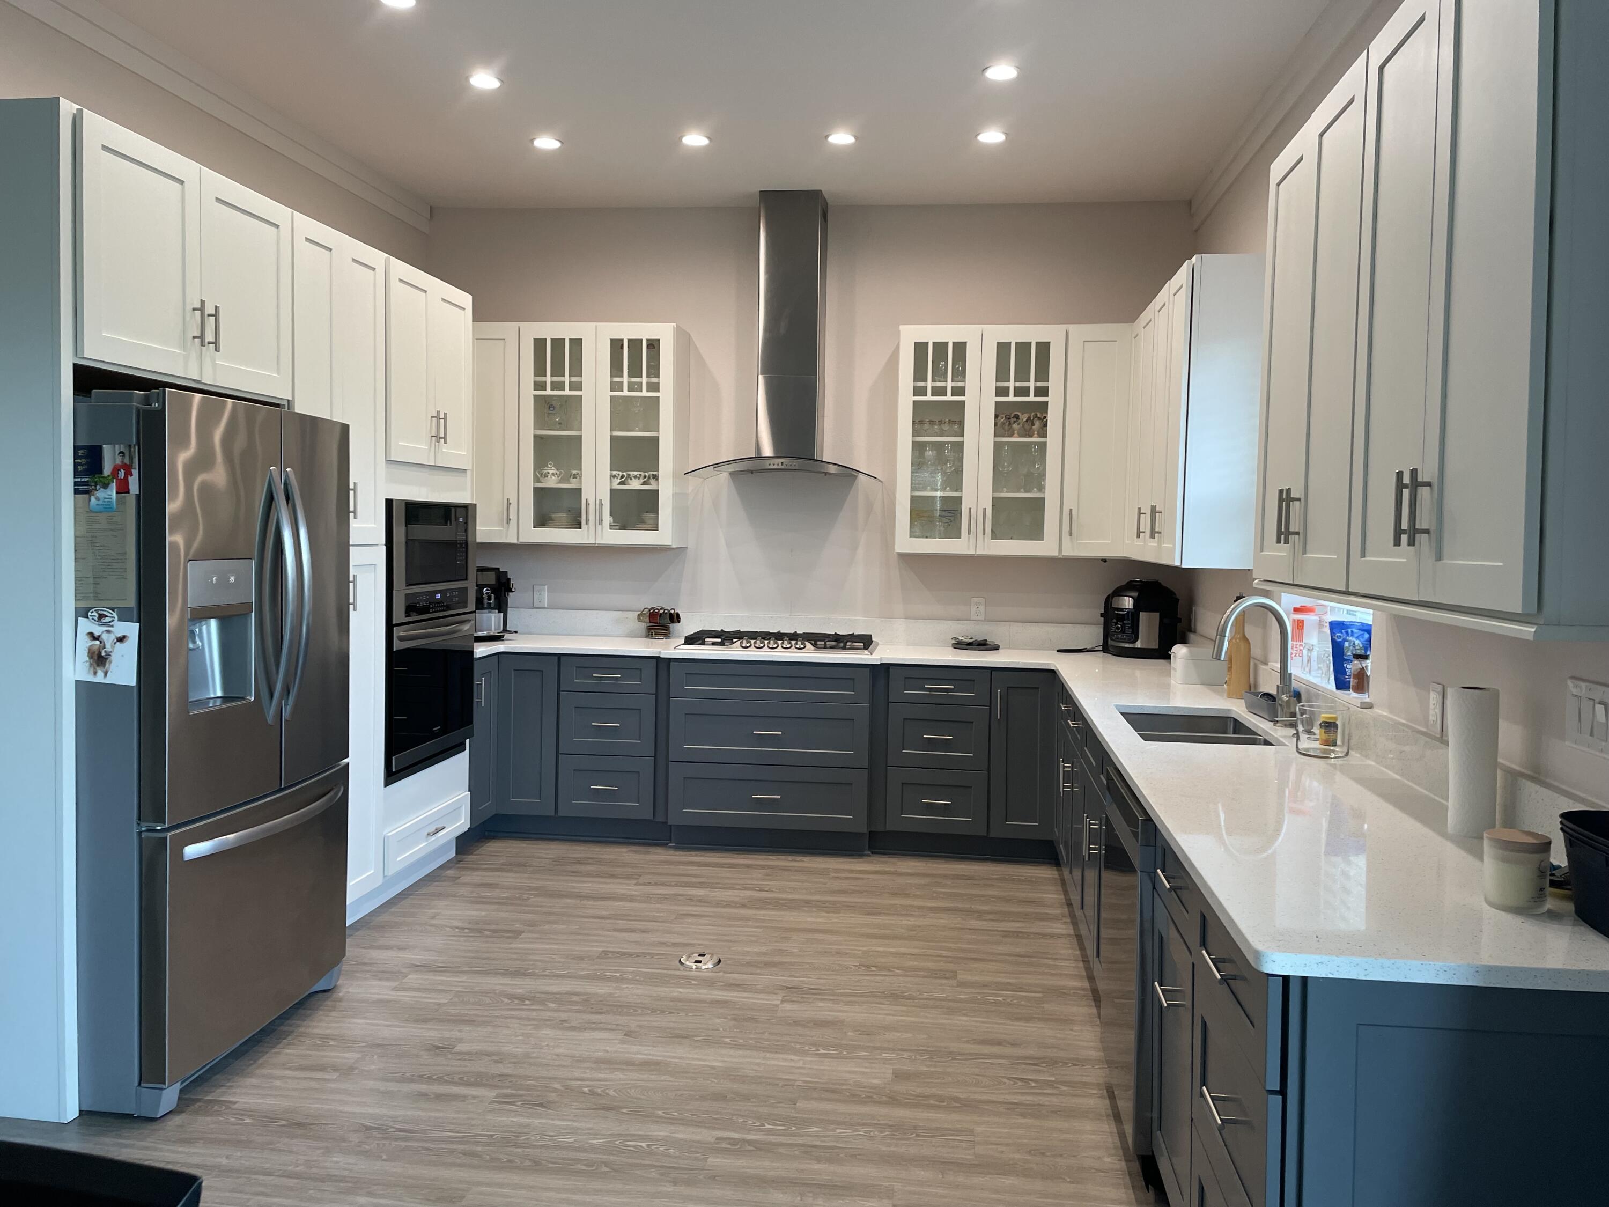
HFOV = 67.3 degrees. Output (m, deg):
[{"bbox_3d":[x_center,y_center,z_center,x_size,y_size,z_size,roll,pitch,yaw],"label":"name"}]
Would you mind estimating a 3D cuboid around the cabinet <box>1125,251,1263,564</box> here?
[{"bbox_3d":[1.566,-0.698,4.851,0.320,1.069,1.330,2,3,7],"label":"cabinet"}]

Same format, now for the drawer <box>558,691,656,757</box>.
[{"bbox_3d":[-0.883,0.547,5.836,0.451,0.293,0.500,2,3,7],"label":"drawer"}]

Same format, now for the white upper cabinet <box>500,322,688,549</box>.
[{"bbox_3d":[-0.987,-0.820,6.001,0.774,1.060,0.325,2,3,7],"label":"white upper cabinet"}]

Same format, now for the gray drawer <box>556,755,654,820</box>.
[{"bbox_3d":[-0.887,0.840,5.850,0.453,0.285,0.540,1,3,7],"label":"gray drawer"}]

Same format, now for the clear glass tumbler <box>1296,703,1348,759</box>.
[{"bbox_3d":[1.364,0.335,3.181,0.125,0.126,0.125,1,3,7],"label":"clear glass tumbler"}]

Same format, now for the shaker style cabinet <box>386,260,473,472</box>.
[{"bbox_3d":[-1.795,-0.929,4.859,0.627,0.736,0.771,2,3,7],"label":"shaker style cabinet"}]

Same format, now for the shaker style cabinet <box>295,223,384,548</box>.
[{"bbox_3d":[-1.885,-0.730,4.155,0.640,1.055,0.608,1,3,7],"label":"shaker style cabinet"}]

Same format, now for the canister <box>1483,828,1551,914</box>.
[{"bbox_3d":[1.111,0.416,1.881,0.087,0.111,0.087,1,3,7],"label":"canister"}]

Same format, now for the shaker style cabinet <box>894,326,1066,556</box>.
[{"bbox_3d":[0.837,-0.767,5.774,0.760,1.060,0.325,2,3,7],"label":"shaker style cabinet"}]

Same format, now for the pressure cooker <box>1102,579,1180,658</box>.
[{"bbox_3d":[1.580,0.069,5.698,0.360,0.360,0.340,4,5,44],"label":"pressure cooker"}]

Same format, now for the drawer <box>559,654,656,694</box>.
[{"bbox_3d":[-0.875,0.319,5.818,0.451,0.159,0.540,1,3,7],"label":"drawer"}]

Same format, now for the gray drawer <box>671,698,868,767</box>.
[{"bbox_3d":[-0.132,0.572,5.688,0.906,0.293,0.500,2,3,7],"label":"gray drawer"}]

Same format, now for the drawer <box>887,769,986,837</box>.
[{"bbox_3d":[0.625,0.875,5.656,0.445,0.287,0.540,1,3,7],"label":"drawer"}]

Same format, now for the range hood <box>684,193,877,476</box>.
[{"bbox_3d":[-0.056,-1.264,5.770,0.917,1.375,0.500,2,3,7],"label":"range hood"}]

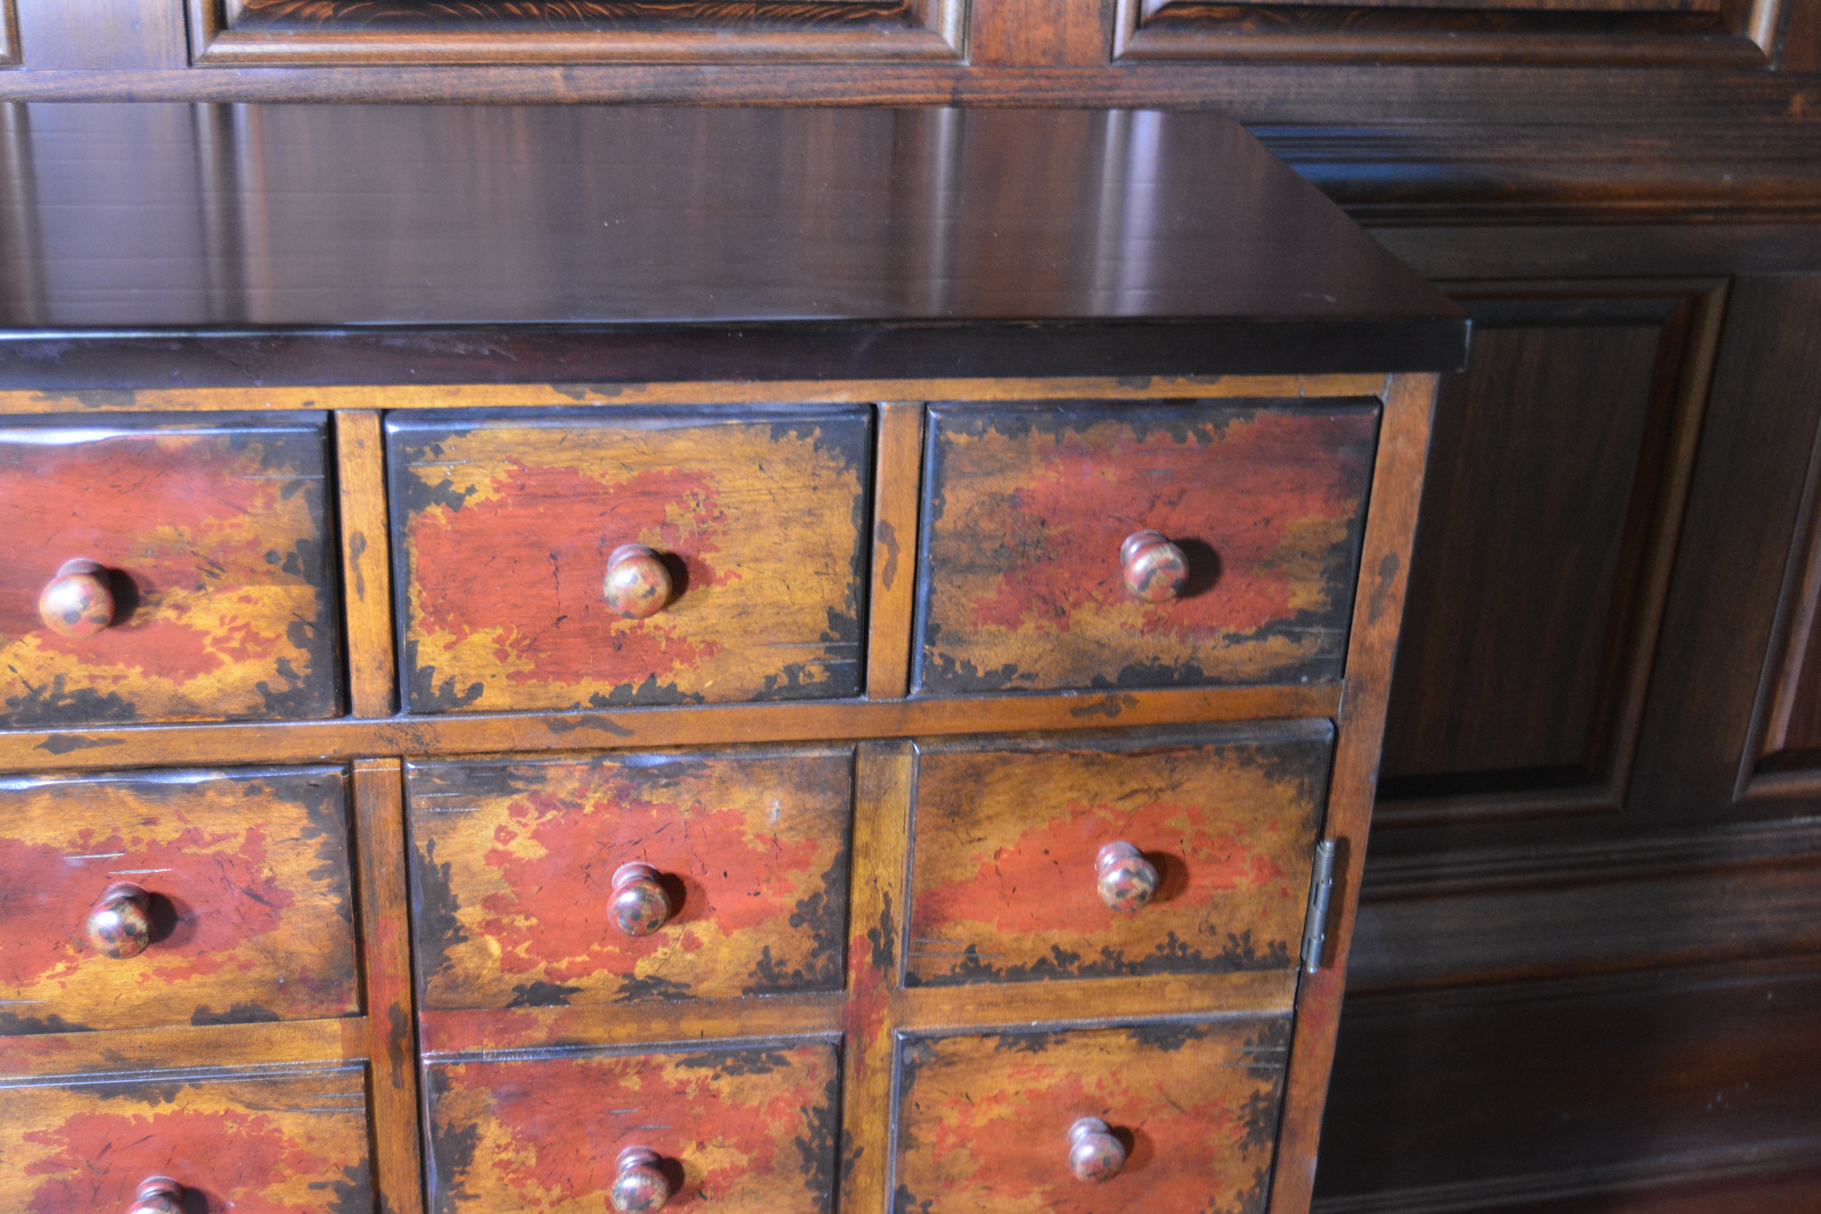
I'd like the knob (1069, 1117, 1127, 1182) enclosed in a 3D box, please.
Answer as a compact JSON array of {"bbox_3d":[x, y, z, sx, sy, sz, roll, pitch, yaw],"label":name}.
[{"bbox_3d":[0.095,0.282,1.194,0.029,0.029,0.032,-2,26,-10],"label":"knob"}]

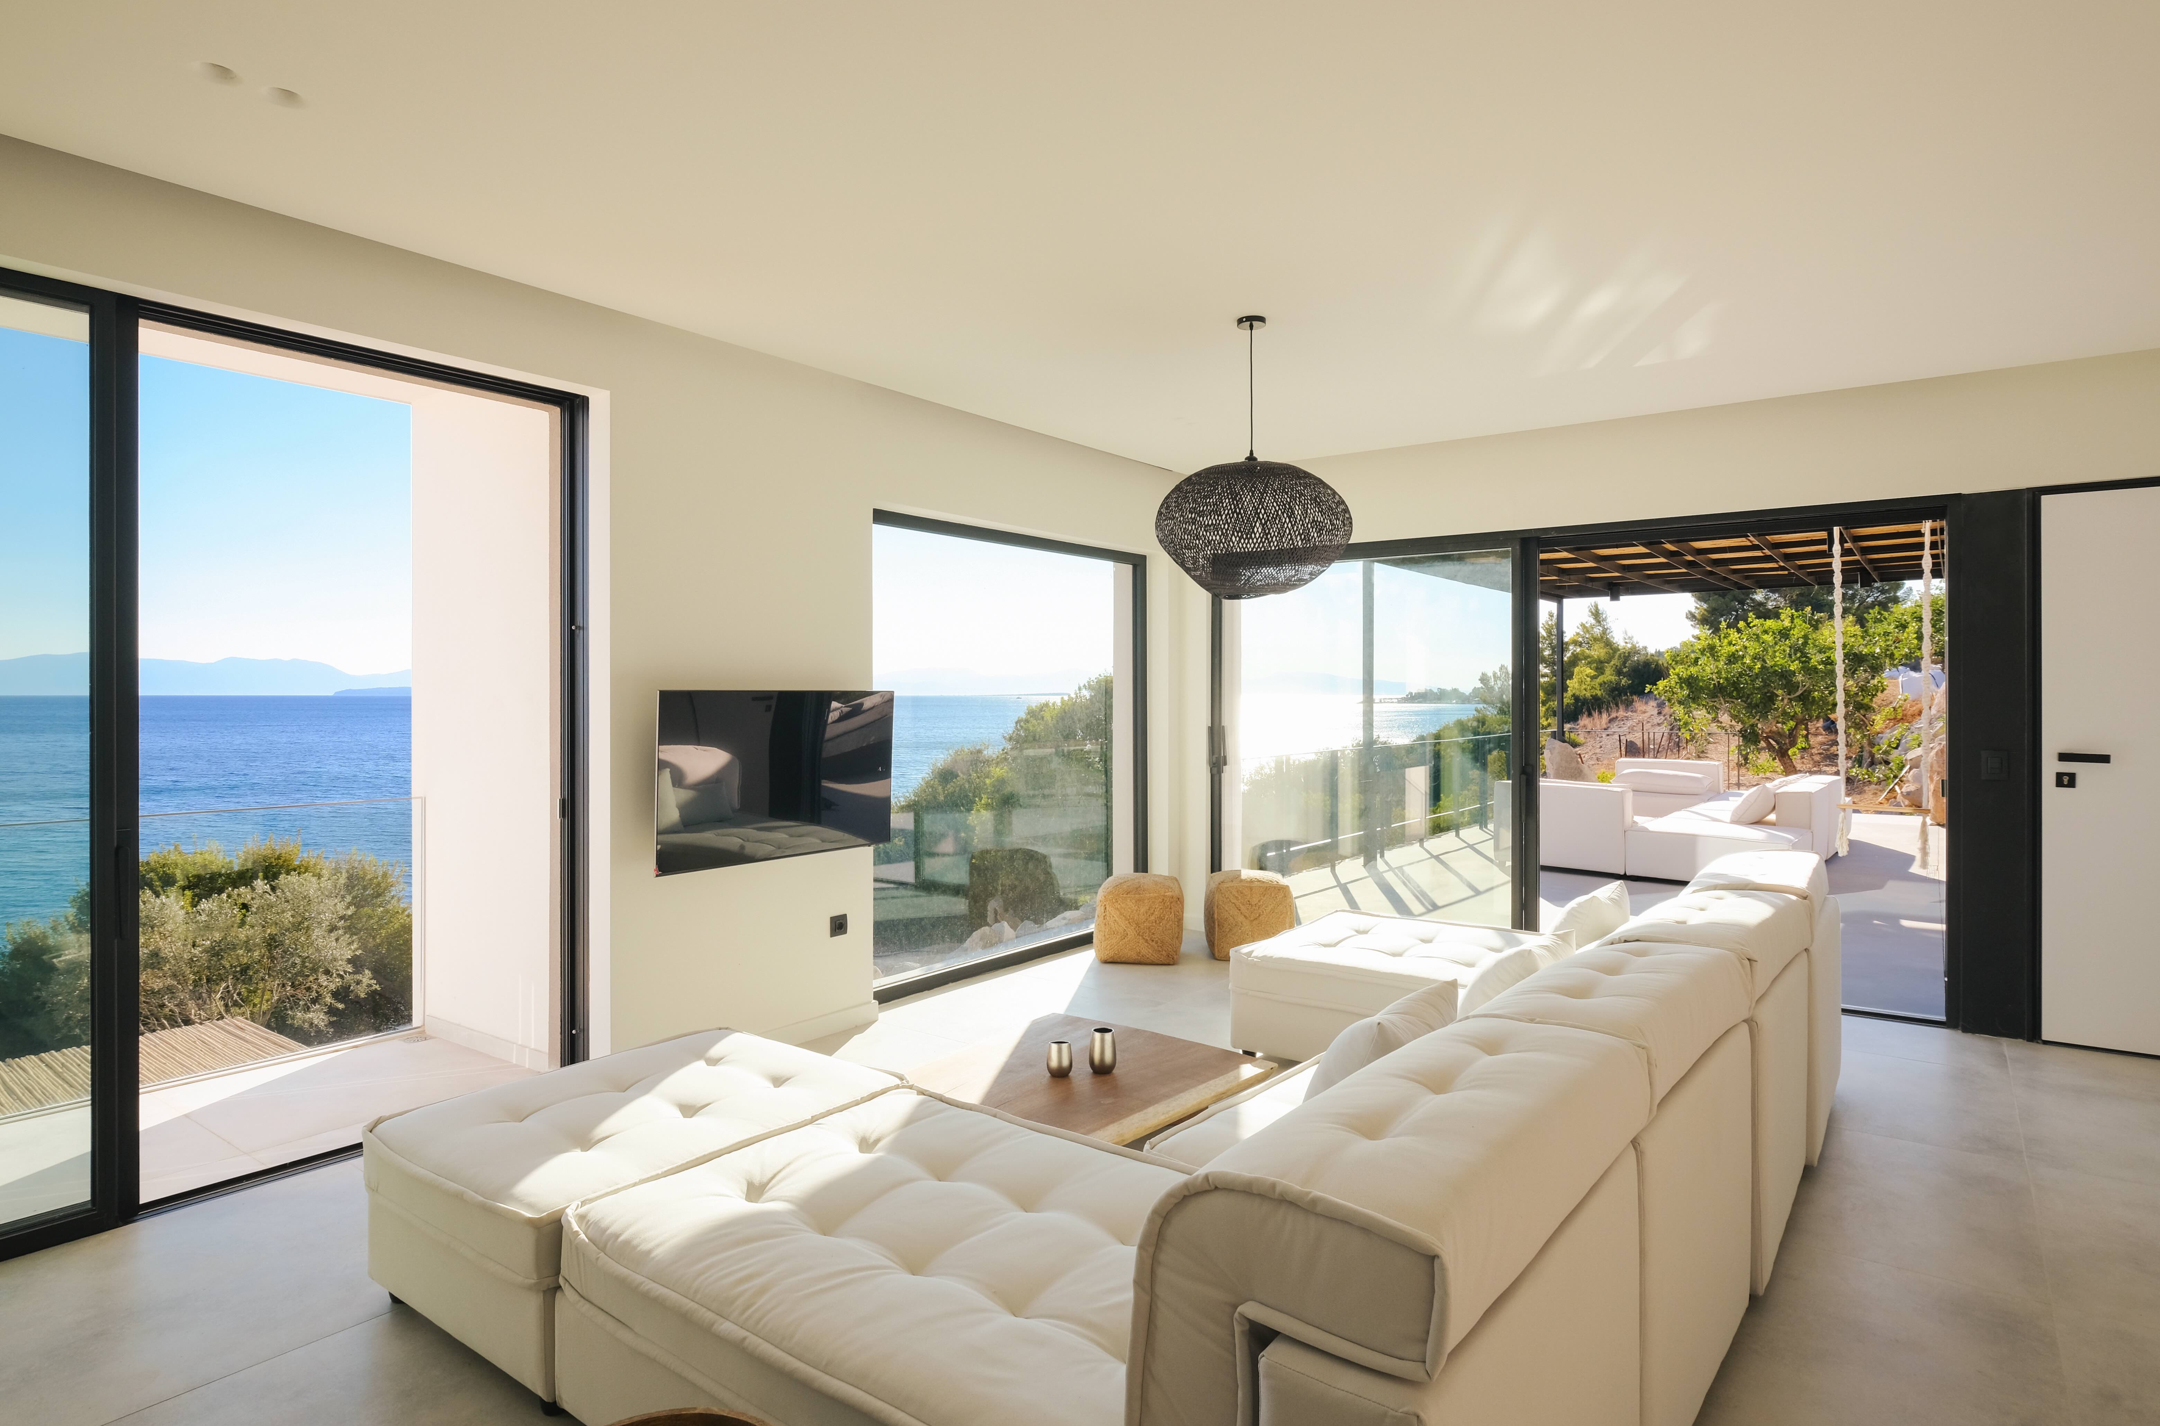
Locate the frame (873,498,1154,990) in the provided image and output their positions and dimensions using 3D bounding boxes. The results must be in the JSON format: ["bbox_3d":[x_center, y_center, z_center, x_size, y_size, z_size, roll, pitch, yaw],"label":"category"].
[{"bbox_3d":[-0.304,0.186,5.888,0.100,2.200,2.231,1,1,37],"label":"frame"}]

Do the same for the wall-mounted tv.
[{"bbox_3d":[-1.145,0.234,4.381,0.060,0.642,1.100,3,3,37],"label":"wall-mounted tv"}]

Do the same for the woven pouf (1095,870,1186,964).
[{"bbox_3d":[0.330,1.078,6.087,0.450,0.430,0.440,0,1,8],"label":"woven pouf"}]

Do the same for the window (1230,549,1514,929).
[{"bbox_3d":[1.526,0.195,6.282,1.761,2.170,0.100,1,1,36],"label":"window"}]

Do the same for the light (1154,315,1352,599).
[{"bbox_3d":[0.607,-0.892,3.996,0.684,0.966,0.684,0,1,0],"label":"light"}]

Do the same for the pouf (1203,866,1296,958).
[{"bbox_3d":[0.899,1.080,6.148,0.450,0.425,0.440,0,1,4],"label":"pouf"}]

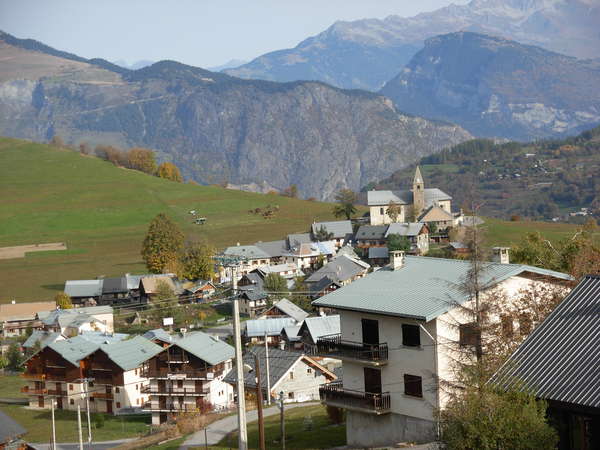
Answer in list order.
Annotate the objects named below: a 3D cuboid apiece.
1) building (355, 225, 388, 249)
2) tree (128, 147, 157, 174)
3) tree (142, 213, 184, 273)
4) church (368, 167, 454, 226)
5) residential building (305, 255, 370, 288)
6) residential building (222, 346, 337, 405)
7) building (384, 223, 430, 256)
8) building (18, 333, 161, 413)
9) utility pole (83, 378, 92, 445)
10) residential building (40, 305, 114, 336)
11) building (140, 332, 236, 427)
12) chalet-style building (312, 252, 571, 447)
[{"bbox_3d":[26.410,4.230,665.000,10.500,8.000,9.500,-1,5,20],"label":"building"},{"bbox_3d":[-78.580,-32.250,900.000,13.000,13.000,13.000,-2,5,0],"label":"tree"},{"bbox_3d":[-42.240,5.740,555.000,13.200,18.800,13.200,-2,5,0],"label":"tree"},{"bbox_3d":[45.440,-11.200,725.000,36.000,23.500,18.000,-2,5,0],"label":"church"},{"bbox_3d":[9.820,12.340,466.000,12.000,8.500,18.000,-1,5,18],"label":"residential building"},{"bbox_3d":[-3.290,22.820,280.860,12.170,6.680,13.440,-5,6,-35],"label":"residential building"},{"bbox_3d":[34.610,4.450,580.000,12.200,9.800,8.800,0,5,27],"label":"building"},{"bbox_3d":[-37.470,26.880,327.000,21.200,11.600,14.500,0,5,27],"label":"building"},{"bbox_3d":[-33.950,29.800,288.000,1.200,10.400,0.500,-2,5,0],"label":"utility pole"},{"bbox_3d":[-49.940,21.760,404.000,14.500,7.400,12.000,-4,5,-15],"label":"residential building"},{"bbox_3d":[-18.540,25.790,303.000,13.000,13.600,12.000,-1,5,17],"label":"building"},{"bbox_3d":[8.400,7.170,105.180,11.130,10.470,10.440,-5,6,-36],"label":"chalet-style building"}]

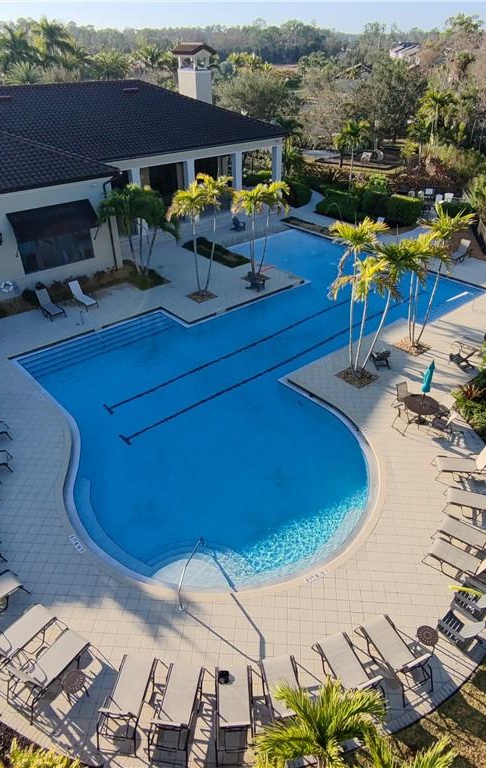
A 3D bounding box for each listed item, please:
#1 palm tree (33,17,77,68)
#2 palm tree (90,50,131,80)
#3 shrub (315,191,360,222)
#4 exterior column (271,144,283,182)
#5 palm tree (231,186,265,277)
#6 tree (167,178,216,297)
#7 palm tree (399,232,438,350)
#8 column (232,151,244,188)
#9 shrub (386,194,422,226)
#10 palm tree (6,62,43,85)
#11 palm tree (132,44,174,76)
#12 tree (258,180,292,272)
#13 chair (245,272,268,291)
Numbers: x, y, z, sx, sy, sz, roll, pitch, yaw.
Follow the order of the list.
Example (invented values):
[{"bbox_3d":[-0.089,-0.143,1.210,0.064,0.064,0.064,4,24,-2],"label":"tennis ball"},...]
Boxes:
[{"bbox_3d":[-21.625,-35.669,60.526,5.300,13.900,5.300,0,34,0],"label":"palm tree"},{"bbox_3d":[-14.754,-32.277,58.395,4.800,10.700,4.800,0,34,0],"label":"palm tree"},{"bbox_3d":[7.380,-13.913,39.037,3.400,1.600,1.350,28,43,34],"label":"shrub"},{"bbox_3d":[2.837,-17.662,42.436,0.700,4.500,0.660,-26,42,-33],"label":"exterior column"},{"bbox_3d":[0.263,-8.133,26.965,1.760,4.640,1.760,1,34,0],"label":"palm tree"},{"bbox_3d":[-2.568,-7.405,26.192,2.500,5.800,2.400,0,34,0],"label":"tree"},{"bbox_3d":[6.789,-3.729,20.477,1.460,4.850,1.460,1,34,0],"label":"palm tree"},{"bbox_3d":[-0.484,-16.030,40.037,0.700,4.500,0.660,-26,42,-33],"label":"column"},{"bbox_3d":[11.948,-12.993,37.592,2.350,1.850,1.100,9,35,12],"label":"shrub"},{"bbox_3d":[-23.659,-30.717,56.282,4.500,8.900,4.500,1,34,0],"label":"palm tree"},{"bbox_3d":[-9.956,-32.098,57.069,4.900,10.600,4.900,-5,34,-7],"label":"palm tree"},{"bbox_3d":[1.613,-8.319,27.019,1.770,4.920,1.770,1,34,0],"label":"tree"},{"bbox_3d":[0.681,-5.666,27.417,0.920,0.930,0.750,24,41,30],"label":"chair"}]

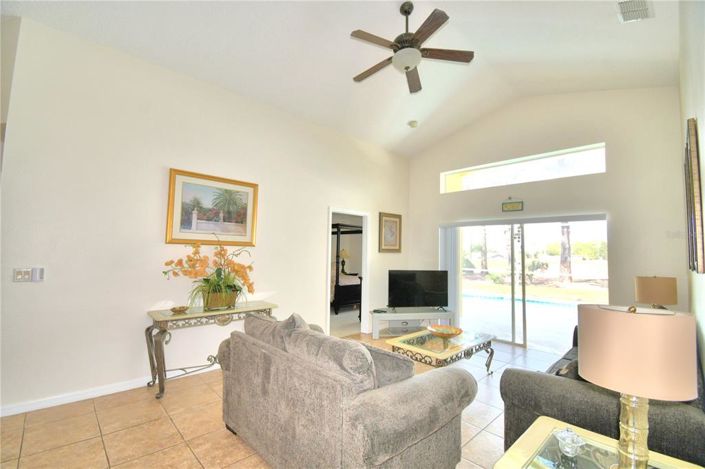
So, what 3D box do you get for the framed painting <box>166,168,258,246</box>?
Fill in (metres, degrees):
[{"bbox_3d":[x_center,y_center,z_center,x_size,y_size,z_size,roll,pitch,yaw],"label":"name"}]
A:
[{"bbox_3d":[-1.628,-0.275,3.510,0.993,0.815,0.040,4,-5,-41],"label":"framed painting"}]

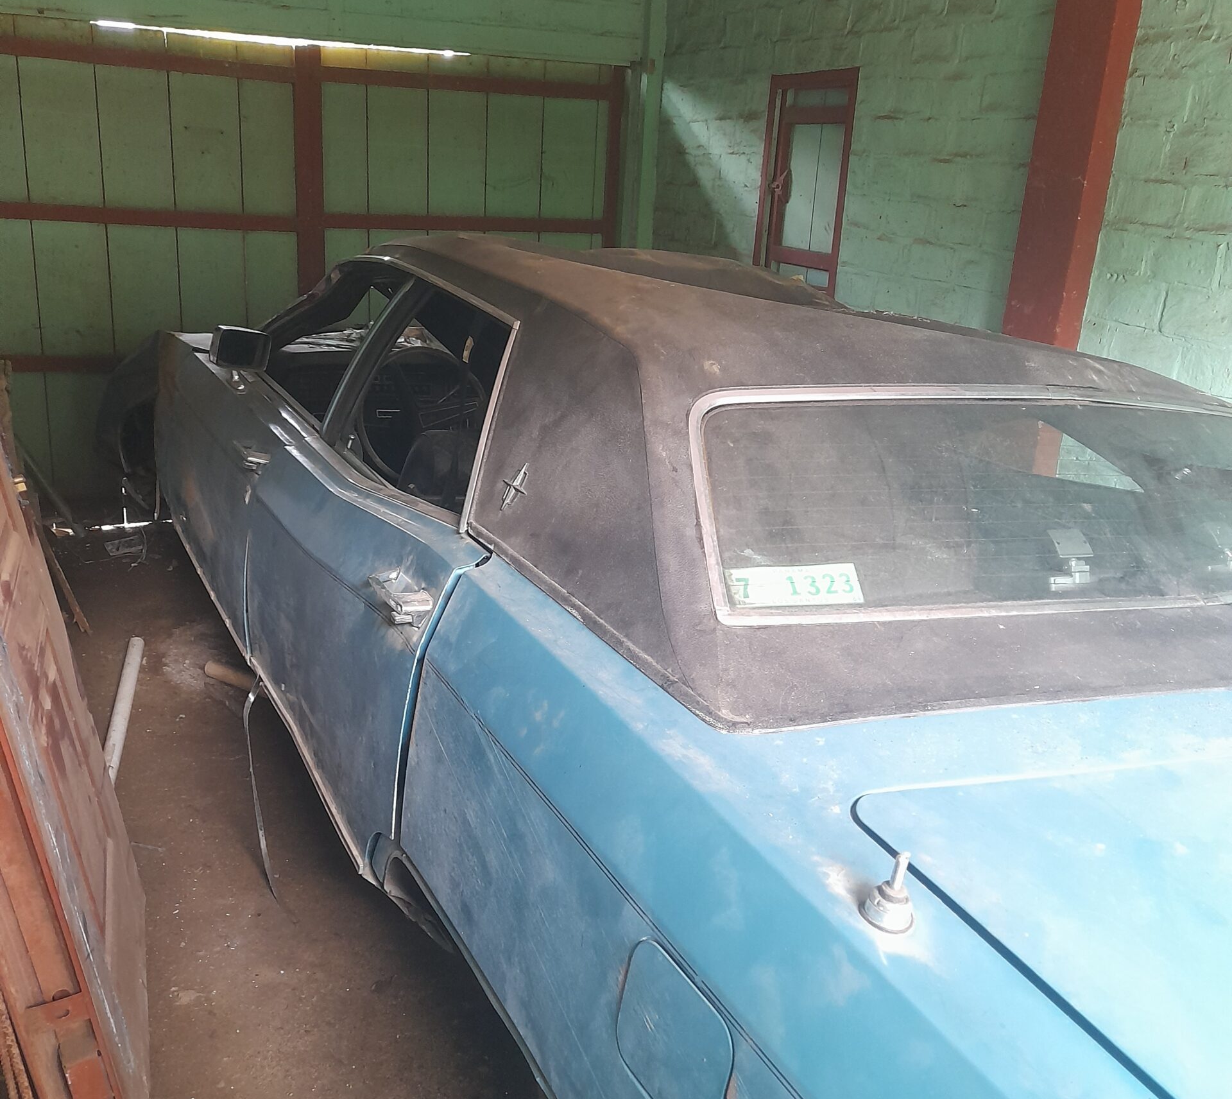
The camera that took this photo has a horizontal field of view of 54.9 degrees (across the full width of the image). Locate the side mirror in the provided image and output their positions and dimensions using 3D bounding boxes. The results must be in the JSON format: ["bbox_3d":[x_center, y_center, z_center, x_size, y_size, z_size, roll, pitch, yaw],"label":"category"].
[{"bbox_3d":[-1.139,-0.610,3.593,0.158,0.107,0.070,4,14,-39],"label":"side mirror"}]

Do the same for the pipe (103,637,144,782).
[{"bbox_3d":[-1.455,0.460,3.523,0.047,0.047,0.971,-2,19,-17],"label":"pipe"}]

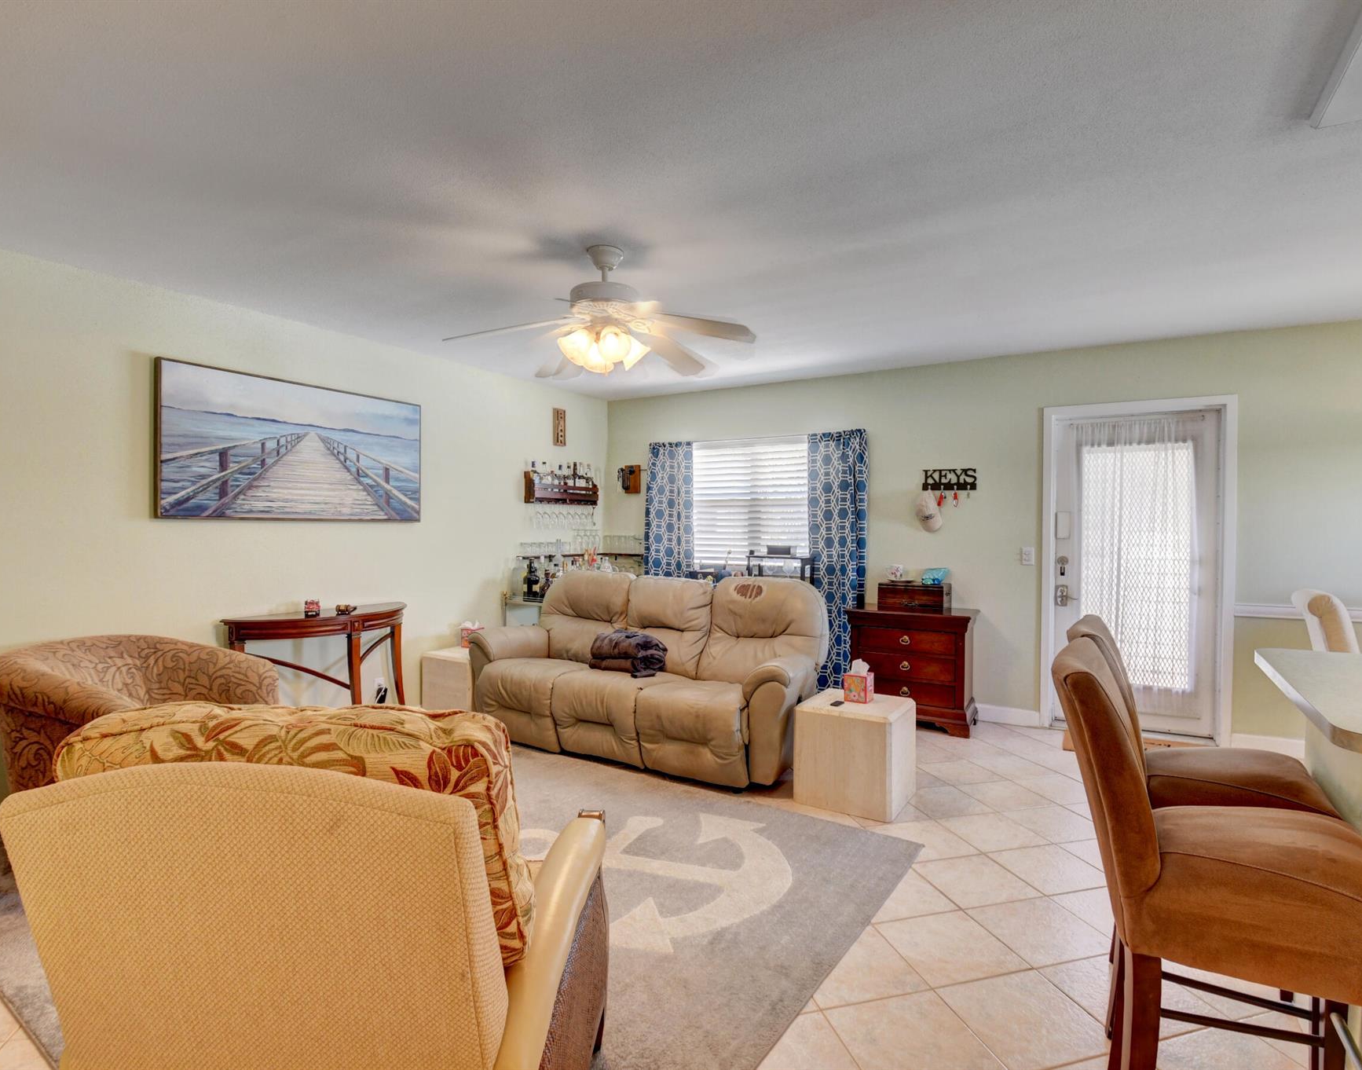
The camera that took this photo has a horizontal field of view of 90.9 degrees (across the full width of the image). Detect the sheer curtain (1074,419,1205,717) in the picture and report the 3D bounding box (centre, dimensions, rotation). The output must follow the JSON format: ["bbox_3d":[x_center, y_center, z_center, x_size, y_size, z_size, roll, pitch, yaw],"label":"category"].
[{"bbox_3d":[2.781,0.178,4.118,0.654,1.801,0.040,1,1,32],"label":"sheer curtain"}]

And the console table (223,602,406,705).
[{"bbox_3d":[-1.991,0.855,3.859,0.402,0.810,1.056,1,1,32],"label":"console table"}]

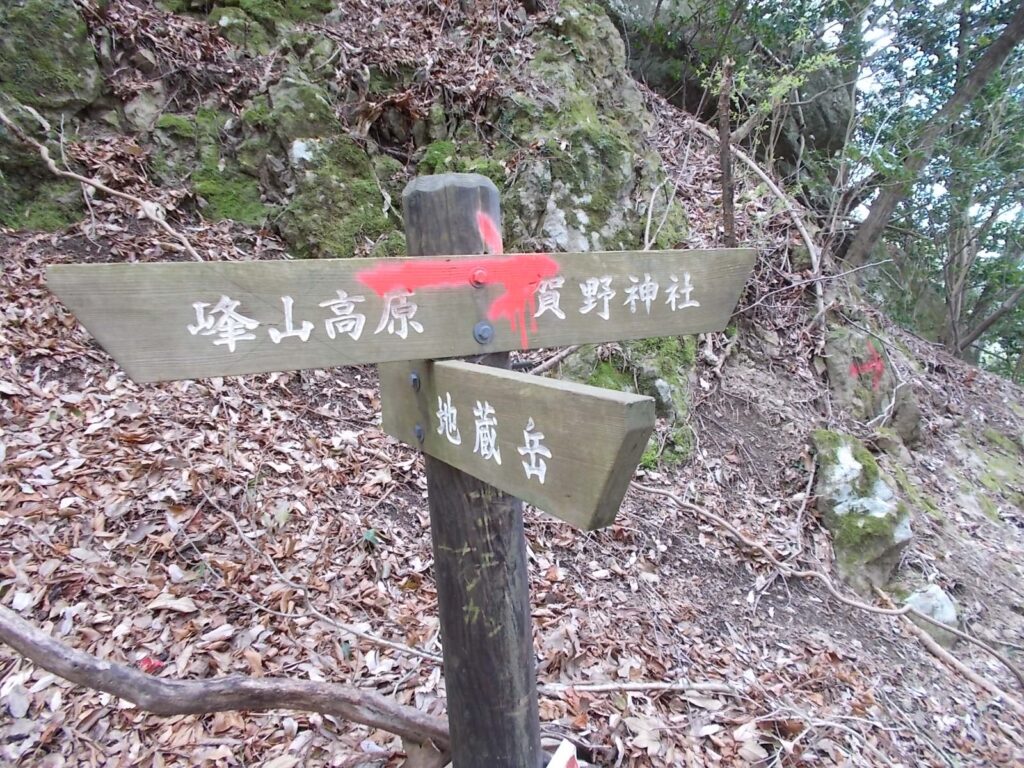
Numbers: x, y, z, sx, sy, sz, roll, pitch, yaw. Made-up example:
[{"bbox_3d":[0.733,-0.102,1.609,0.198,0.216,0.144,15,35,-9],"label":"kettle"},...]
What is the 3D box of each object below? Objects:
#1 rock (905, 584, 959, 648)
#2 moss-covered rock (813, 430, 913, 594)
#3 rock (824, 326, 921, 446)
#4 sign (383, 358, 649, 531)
[{"bbox_3d":[1.282,0.710,2.350,0.160,0.180,0.160,0,8,29],"label":"rock"},{"bbox_3d":[1.185,0.434,2.600,0.320,0.510,0.330,0,8,24],"label":"moss-covered rock"},{"bbox_3d":[1.547,0.011,3.300,0.390,0.490,0.340,0,8,25],"label":"rock"},{"bbox_3d":[-0.035,0.042,0.874,0.030,0.125,0.581,-11,12,-28],"label":"sign"}]

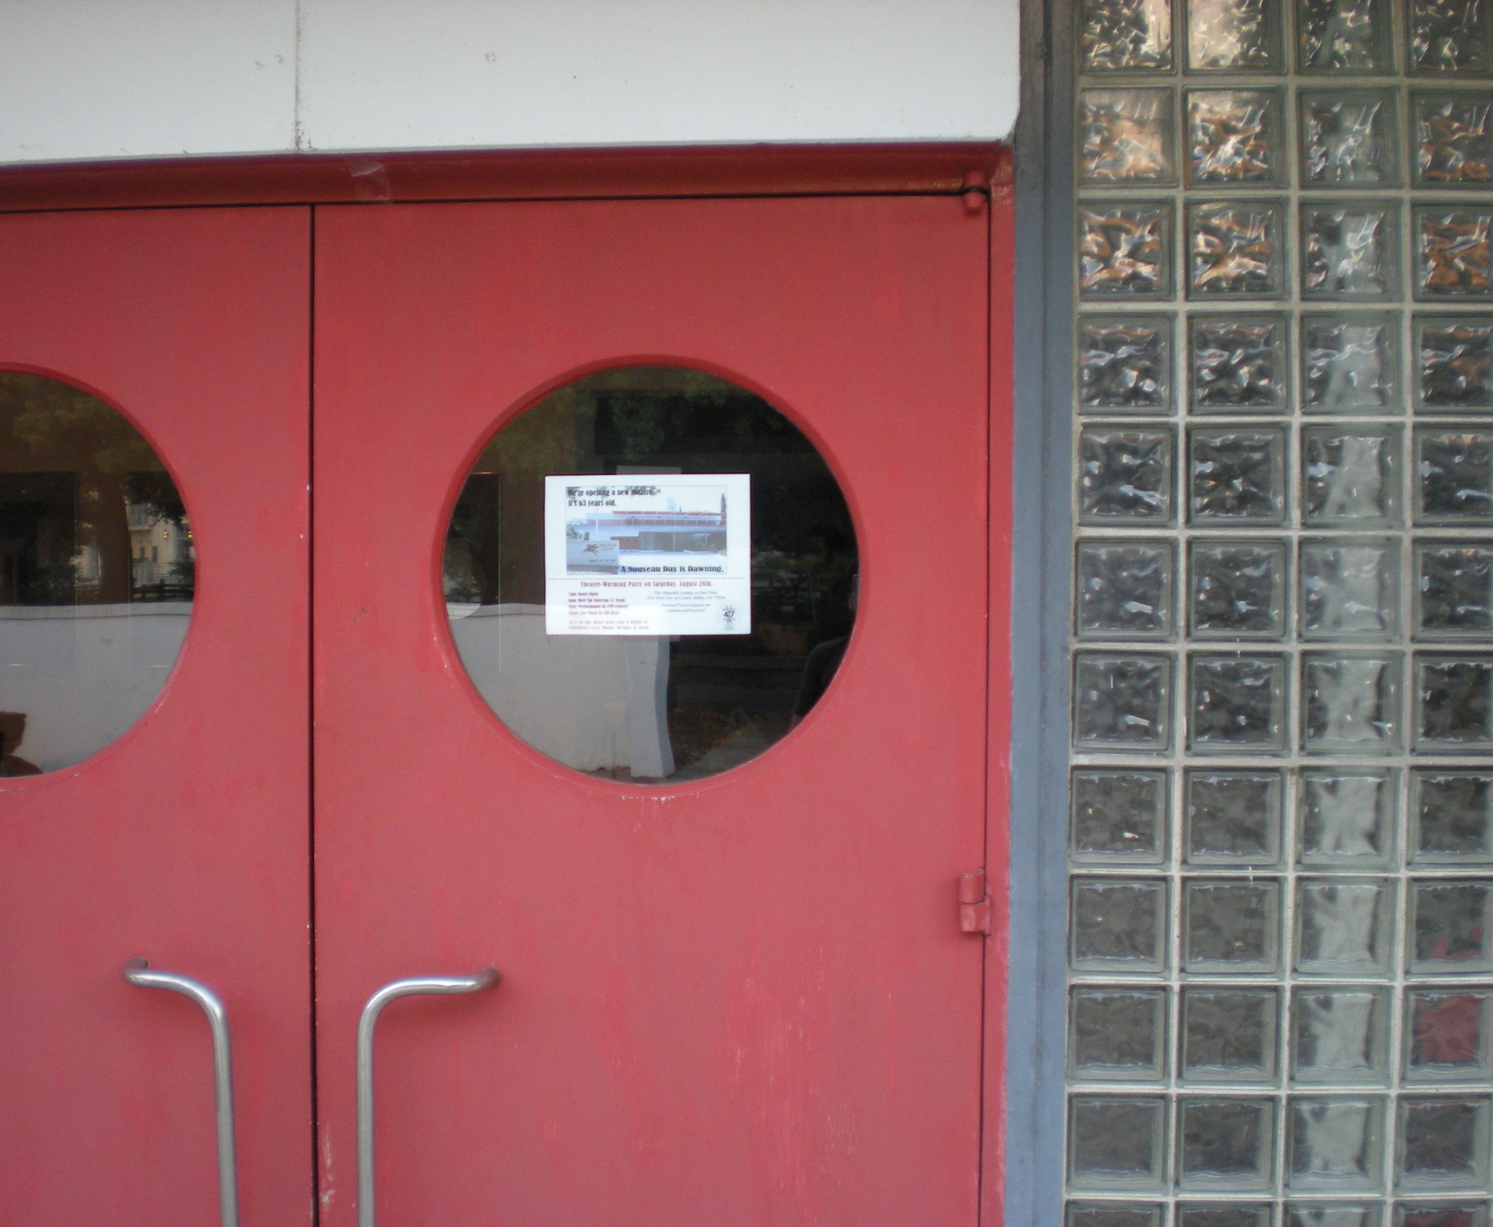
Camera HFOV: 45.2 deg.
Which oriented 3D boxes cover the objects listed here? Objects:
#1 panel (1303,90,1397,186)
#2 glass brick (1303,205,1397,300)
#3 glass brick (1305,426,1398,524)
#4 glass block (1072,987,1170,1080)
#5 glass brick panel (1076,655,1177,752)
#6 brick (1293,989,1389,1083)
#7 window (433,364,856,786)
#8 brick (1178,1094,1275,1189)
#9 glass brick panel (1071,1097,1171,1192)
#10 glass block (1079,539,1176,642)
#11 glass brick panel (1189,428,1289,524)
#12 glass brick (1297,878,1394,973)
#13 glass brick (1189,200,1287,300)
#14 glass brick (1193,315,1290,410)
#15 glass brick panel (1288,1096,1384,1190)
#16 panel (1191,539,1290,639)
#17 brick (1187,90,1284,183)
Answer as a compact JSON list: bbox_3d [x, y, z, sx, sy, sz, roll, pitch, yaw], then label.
[{"bbox_3d":[0.801,-0.630,2.418,0.142,0.142,0.090,0,2,4],"label":"panel"},{"bbox_3d":[0.803,-0.479,2.423,0.142,0.142,0.090,0,2,4],"label":"glass brick"},{"bbox_3d":[0.813,-0.184,2.444,0.143,0.143,0.088,0,2,4],"label":"glass brick"},{"bbox_3d":[0.510,0.567,2.476,0.142,0.142,0.090,0,2,4],"label":"glass block"},{"bbox_3d":[0.515,0.118,2.471,0.143,0.143,0.088,0,2,4],"label":"glass brick panel"},{"bbox_3d":[0.801,0.566,2.456,0.142,0.142,0.090,0,2,4],"label":"brick"},{"bbox_3d":[-0.131,-0.053,2.431,0.565,0.565,0.045,0,1,3],"label":"window"},{"bbox_3d":[0.648,0.709,2.453,0.140,0.140,0.090,0,1,4],"label":"brick"},{"bbox_3d":[0.508,0.720,2.484,0.143,0.143,0.088,0,2,4],"label":"glass brick panel"},{"bbox_3d":[0.516,-0.034,2.468,0.143,0.143,0.088,0,2,4],"label":"glass block"},{"bbox_3d":[0.656,-0.184,2.425,0.140,0.140,0.085,0,1,3],"label":"glass brick panel"},{"bbox_3d":[0.800,0.415,2.429,0.140,0.140,0.085,0,1,3],"label":"glass brick"},{"bbox_3d":[0.657,-0.486,2.433,0.142,0.142,0.090,0,2,4],"label":"glass brick"},{"bbox_3d":[0.661,-0.334,2.432,0.140,0.140,0.090,0,1,4],"label":"glass brick"},{"bbox_3d":[0.799,0.715,2.463,0.143,0.143,0.088,0,2,4],"label":"glass brick panel"},{"bbox_3d":[0.659,-0.034,2.428,0.140,0.140,0.085,0,1,3],"label":"panel"},{"bbox_3d":[0.652,-0.632,2.427,0.140,0.140,0.090,0,1,4],"label":"brick"}]

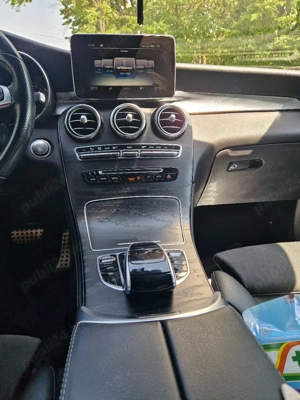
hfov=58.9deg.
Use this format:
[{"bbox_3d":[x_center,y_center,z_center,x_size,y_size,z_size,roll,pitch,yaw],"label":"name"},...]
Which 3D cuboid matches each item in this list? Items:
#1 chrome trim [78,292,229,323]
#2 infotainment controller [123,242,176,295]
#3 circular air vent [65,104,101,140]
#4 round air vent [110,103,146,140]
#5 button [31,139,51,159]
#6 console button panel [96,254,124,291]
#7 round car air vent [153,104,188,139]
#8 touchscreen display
[{"bbox_3d":[0.003,0.157,0.395,0.215,0.025,0.038,-3,28,-8],"label":"chrome trim"},{"bbox_3d":[-0.001,0.109,0.427,0.073,0.042,0.098,-3,35,-8],"label":"infotainment controller"},{"bbox_3d":[-0.137,-0.158,0.541,0.072,0.072,0.022,-3,3,-8],"label":"circular air vent"},{"bbox_3d":[-0.045,-0.162,0.552,0.073,0.073,0.028,-3,3,-8],"label":"round air vent"},{"bbox_3d":[-0.219,-0.103,0.533,0.040,0.040,0.016,-3,5,-8],"label":"button"},{"bbox_3d":[-0.065,0.121,0.440,0.043,0.014,0.068,-3,37,-8],"label":"console button panel"},{"bbox_3d":[0.042,-0.165,0.561,0.071,0.071,0.028,-3,3,-8],"label":"round car air vent"},{"bbox_3d":[-0.054,-0.280,0.565,0.213,0.124,0.024,-3,9,-8],"label":"touchscreen display"}]

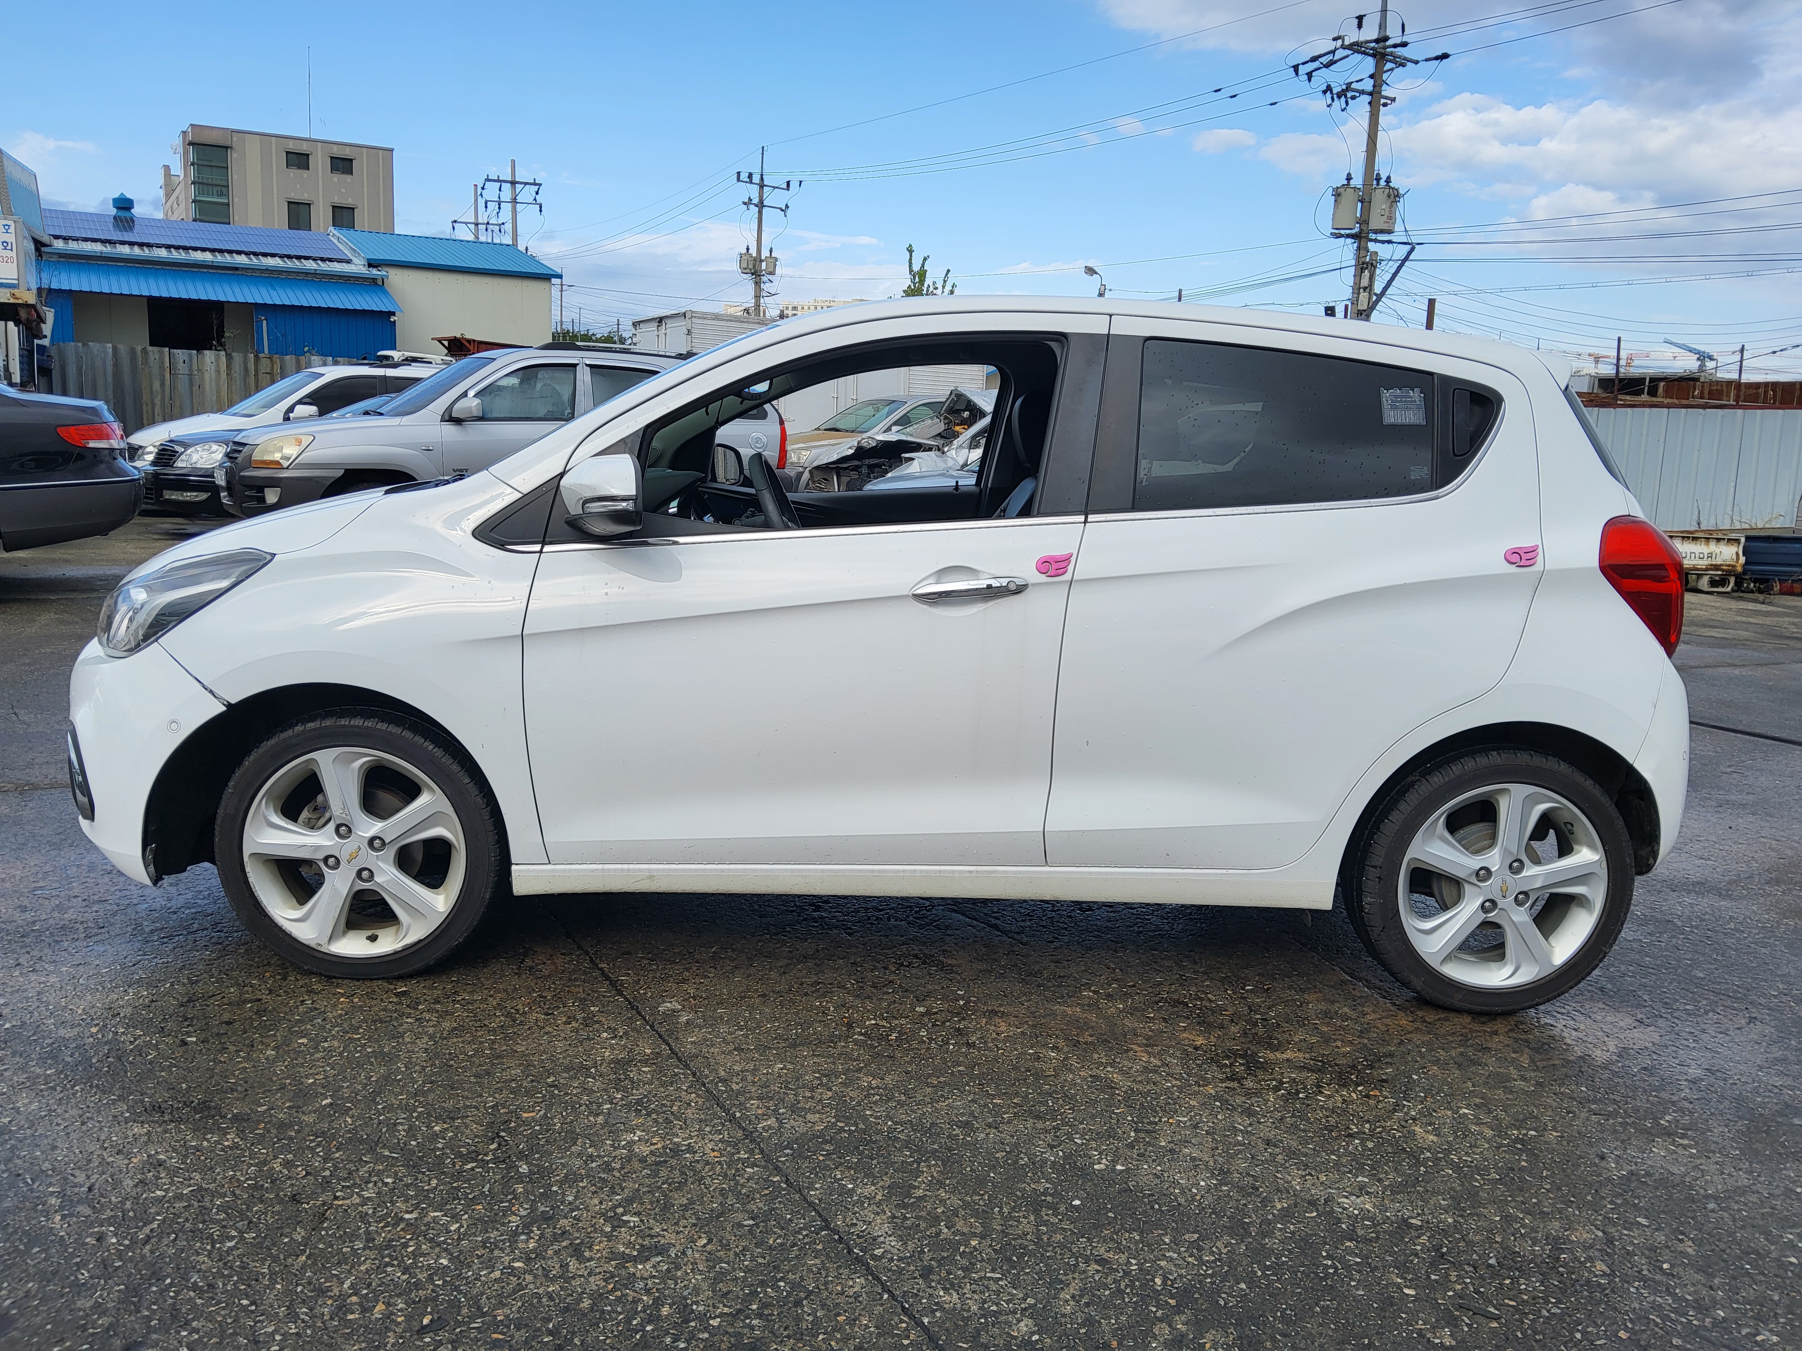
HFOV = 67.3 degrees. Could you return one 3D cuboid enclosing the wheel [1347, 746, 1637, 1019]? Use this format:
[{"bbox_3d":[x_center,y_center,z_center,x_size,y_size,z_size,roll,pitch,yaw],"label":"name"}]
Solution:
[{"bbox_3d":[1.265,0.429,2.927,0.580,0.580,0.200,2,10,-2],"label":"wheel"}]

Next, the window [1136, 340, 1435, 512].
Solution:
[{"bbox_3d":[0.790,-0.500,2.786,0.621,0.358,0.035,2,-8,-2],"label":"window"}]

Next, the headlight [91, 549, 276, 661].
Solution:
[{"bbox_3d":[-1.520,-0.161,2.893,0.480,0.250,0.330,2,10,-2],"label":"headlight"}]

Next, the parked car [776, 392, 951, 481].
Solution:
[{"bbox_3d":[0.080,-2.957,18.156,4.500,1.460,1.750,-4,12,-31],"label":"parked car"}]

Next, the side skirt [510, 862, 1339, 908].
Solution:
[{"bbox_3d":[0.055,0.427,2.858,1.720,0.100,0.080,2,10,-2],"label":"side skirt"}]

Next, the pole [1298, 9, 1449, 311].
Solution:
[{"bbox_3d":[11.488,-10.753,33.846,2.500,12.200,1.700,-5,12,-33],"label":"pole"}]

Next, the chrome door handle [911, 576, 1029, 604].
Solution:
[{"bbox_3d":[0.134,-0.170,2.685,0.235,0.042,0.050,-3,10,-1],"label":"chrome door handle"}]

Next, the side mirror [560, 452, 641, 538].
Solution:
[{"bbox_3d":[-0.575,-0.346,2.588,0.145,0.155,0.210,2,10,-2],"label":"side mirror"}]

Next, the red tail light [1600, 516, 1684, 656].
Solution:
[{"bbox_3d":[1.589,-0.192,2.913,0.280,0.310,0.210,2,10,-2],"label":"red tail light"}]

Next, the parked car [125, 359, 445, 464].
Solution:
[{"bbox_3d":[-6.623,-2.822,15.971,4.550,1.660,1.820,-5,13,-36],"label":"parked car"}]

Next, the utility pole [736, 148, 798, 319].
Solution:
[{"bbox_3d":[-5.750,-15.171,55.226,2.500,12.040,1.200,-3,12,-29],"label":"utility pole"}]

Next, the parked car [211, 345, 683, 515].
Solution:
[{"bbox_3d":[-3.194,-1.826,11.084,4.350,1.690,1.830,-5,13,-34],"label":"parked car"}]

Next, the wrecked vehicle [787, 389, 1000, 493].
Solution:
[{"bbox_3d":[0.875,-2.288,14.867,4.300,1.500,1.750,-3,12,-29],"label":"wrecked vehicle"}]

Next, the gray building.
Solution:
[{"bbox_3d":[-45.822,-29.105,101.921,13.000,19.000,15.500,-3,12,-29],"label":"gray building"}]

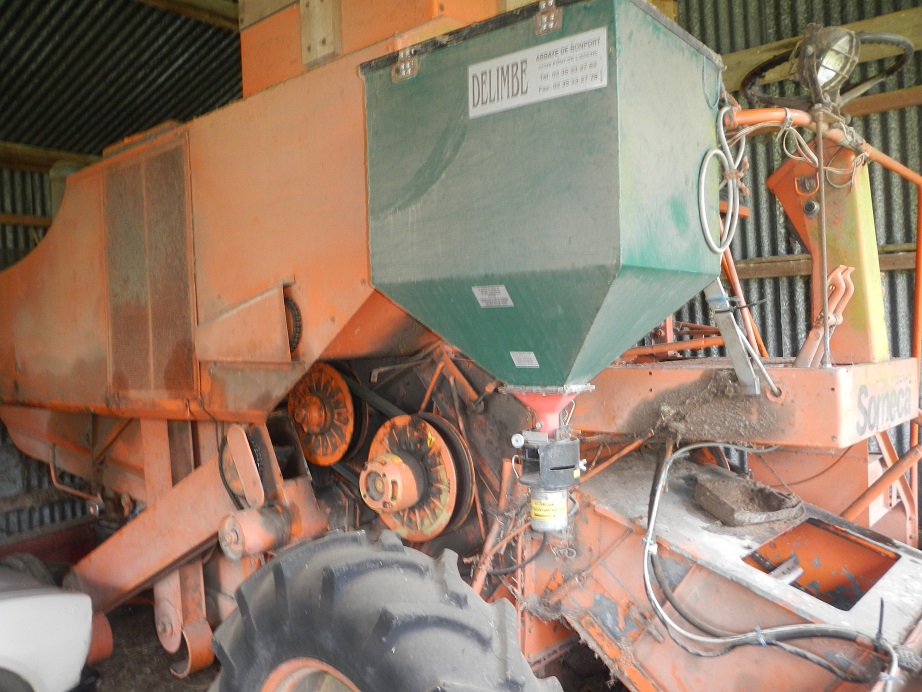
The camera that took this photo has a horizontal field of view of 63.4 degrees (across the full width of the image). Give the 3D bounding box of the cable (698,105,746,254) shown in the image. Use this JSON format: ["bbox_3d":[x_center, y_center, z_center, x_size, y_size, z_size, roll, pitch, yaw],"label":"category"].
[{"bbox_3d":[0.641,-0.408,1.830,0.170,0.360,0.070,-3,2,-39],"label":"cable"}]

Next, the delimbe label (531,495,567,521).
[{"bbox_3d":[0.206,0.393,1.784,0.085,0.053,0.032,-1,1,14],"label":"delimbe label"}]

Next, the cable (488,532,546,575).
[{"bbox_3d":[0.141,0.517,1.860,0.155,0.108,0.050,-1,2,21],"label":"cable"}]

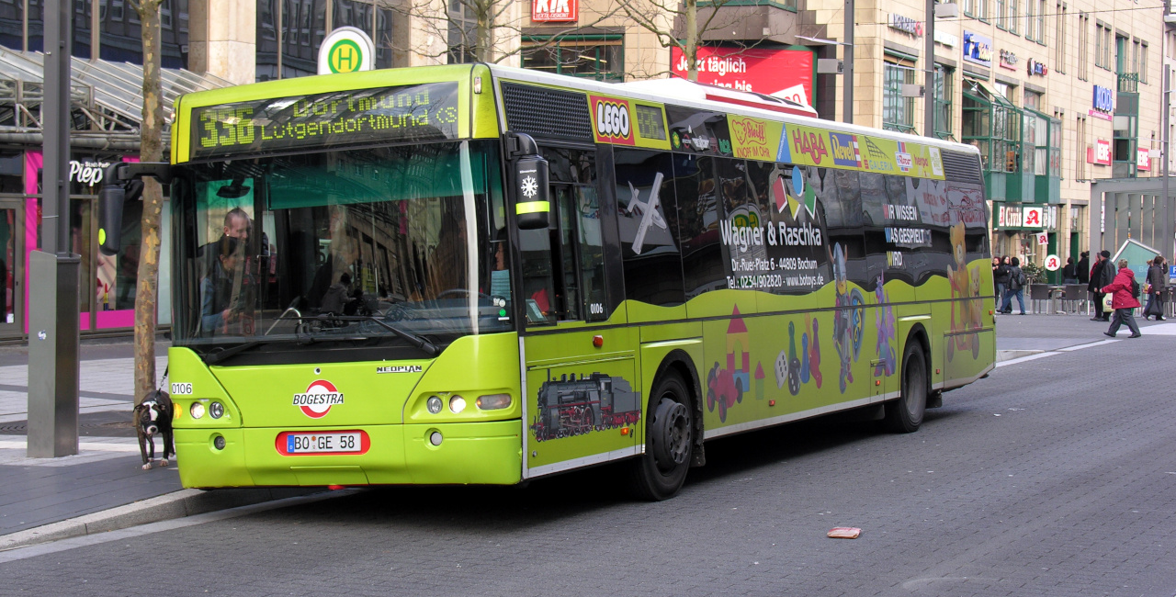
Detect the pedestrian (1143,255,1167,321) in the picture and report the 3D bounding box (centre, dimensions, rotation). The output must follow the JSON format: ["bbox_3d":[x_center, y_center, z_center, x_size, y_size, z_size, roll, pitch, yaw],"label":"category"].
[{"bbox_3d":[14.714,-0.255,56.300,0.450,1.660,0.500,0,3,-30],"label":"pedestrian"}]

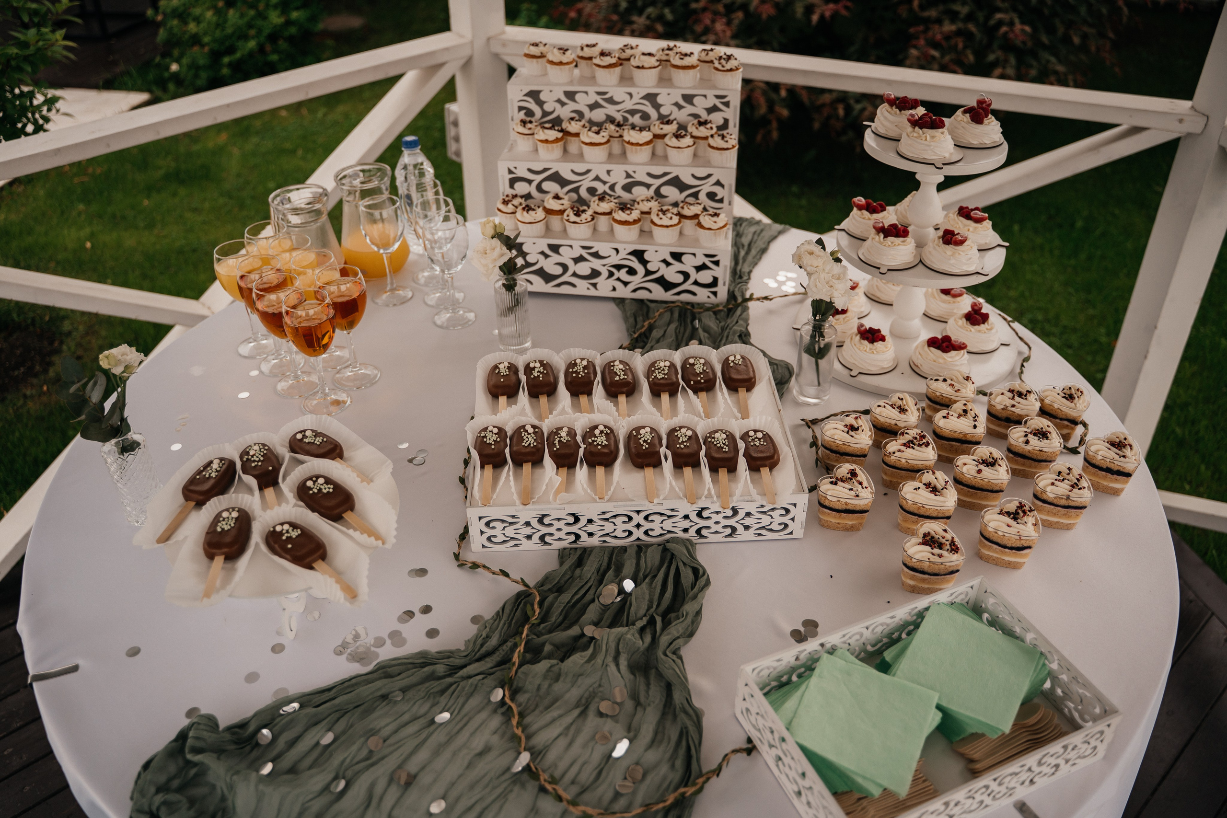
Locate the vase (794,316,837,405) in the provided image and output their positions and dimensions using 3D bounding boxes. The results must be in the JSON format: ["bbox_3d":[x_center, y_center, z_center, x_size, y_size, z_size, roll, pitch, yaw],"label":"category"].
[{"bbox_3d":[0.298,-0.074,1.406,0.055,0.127,0.055,0,35,0],"label":"vase"}]

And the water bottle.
[{"bbox_3d":[-0.393,-0.427,1.892,0.064,0.225,0.064,0,35,0],"label":"water bottle"}]

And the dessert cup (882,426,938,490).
[{"bbox_3d":[0.391,0.072,1.250,0.076,0.061,0.070,-22,40,-28],"label":"dessert cup"}]

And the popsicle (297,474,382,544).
[{"bbox_3d":[-0.336,0.128,1.179,0.163,0.025,0.049,26,44,32],"label":"popsicle"}]

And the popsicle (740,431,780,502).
[{"bbox_3d":[0.200,0.075,1.260,0.049,0.025,0.158,-1,36,0],"label":"popsicle"}]

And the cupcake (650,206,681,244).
[{"bbox_3d":[0.089,-0.312,1.611,0.052,0.056,0.052,4,36,8],"label":"cupcake"}]

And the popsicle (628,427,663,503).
[{"bbox_3d":[0.044,0.068,1.213,0.046,0.023,0.149,-2,36,-2],"label":"popsicle"}]

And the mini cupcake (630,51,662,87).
[{"bbox_3d":[0.057,-0.594,1.662,0.052,0.054,0.052,4,36,7],"label":"mini cupcake"}]

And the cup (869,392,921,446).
[{"bbox_3d":[0.413,0.026,1.377,0.074,0.062,0.076,-20,40,-26],"label":"cup"}]

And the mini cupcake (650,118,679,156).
[{"bbox_3d":[0.090,-0.480,1.679,0.052,0.054,0.052,4,36,7],"label":"mini cupcake"}]

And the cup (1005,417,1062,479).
[{"bbox_3d":[0.602,0.063,1.363,0.077,0.063,0.072,-25,42,-29],"label":"cup"}]

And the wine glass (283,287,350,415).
[{"bbox_3d":[-0.462,-0.087,1.485,0.082,0.188,0.082,-1,36,0],"label":"wine glass"}]

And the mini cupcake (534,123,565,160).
[{"bbox_3d":[-0.111,-0.471,1.673,0.052,0.054,0.052,4,36,7],"label":"mini cupcake"}]

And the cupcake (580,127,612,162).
[{"bbox_3d":[-0.030,-0.469,1.685,0.055,0.054,0.055,-1,36,0],"label":"cupcake"}]

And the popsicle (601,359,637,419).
[{"bbox_3d":[0.012,-0.025,1.402,0.049,0.025,0.158,-2,36,-2],"label":"popsicle"}]

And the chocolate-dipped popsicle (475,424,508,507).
[{"bbox_3d":[-0.165,0.074,1.269,0.049,0.025,0.158,-2,36,-2],"label":"chocolate-dipped popsicle"}]

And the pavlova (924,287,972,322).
[{"bbox_3d":[0.602,-0.202,1.704,0.093,0.056,0.093,-1,36,0],"label":"pavlova"}]

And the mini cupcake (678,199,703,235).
[{"bbox_3d":[0.131,-0.330,1.639,0.051,0.051,0.051,4,36,8],"label":"mini cupcake"}]

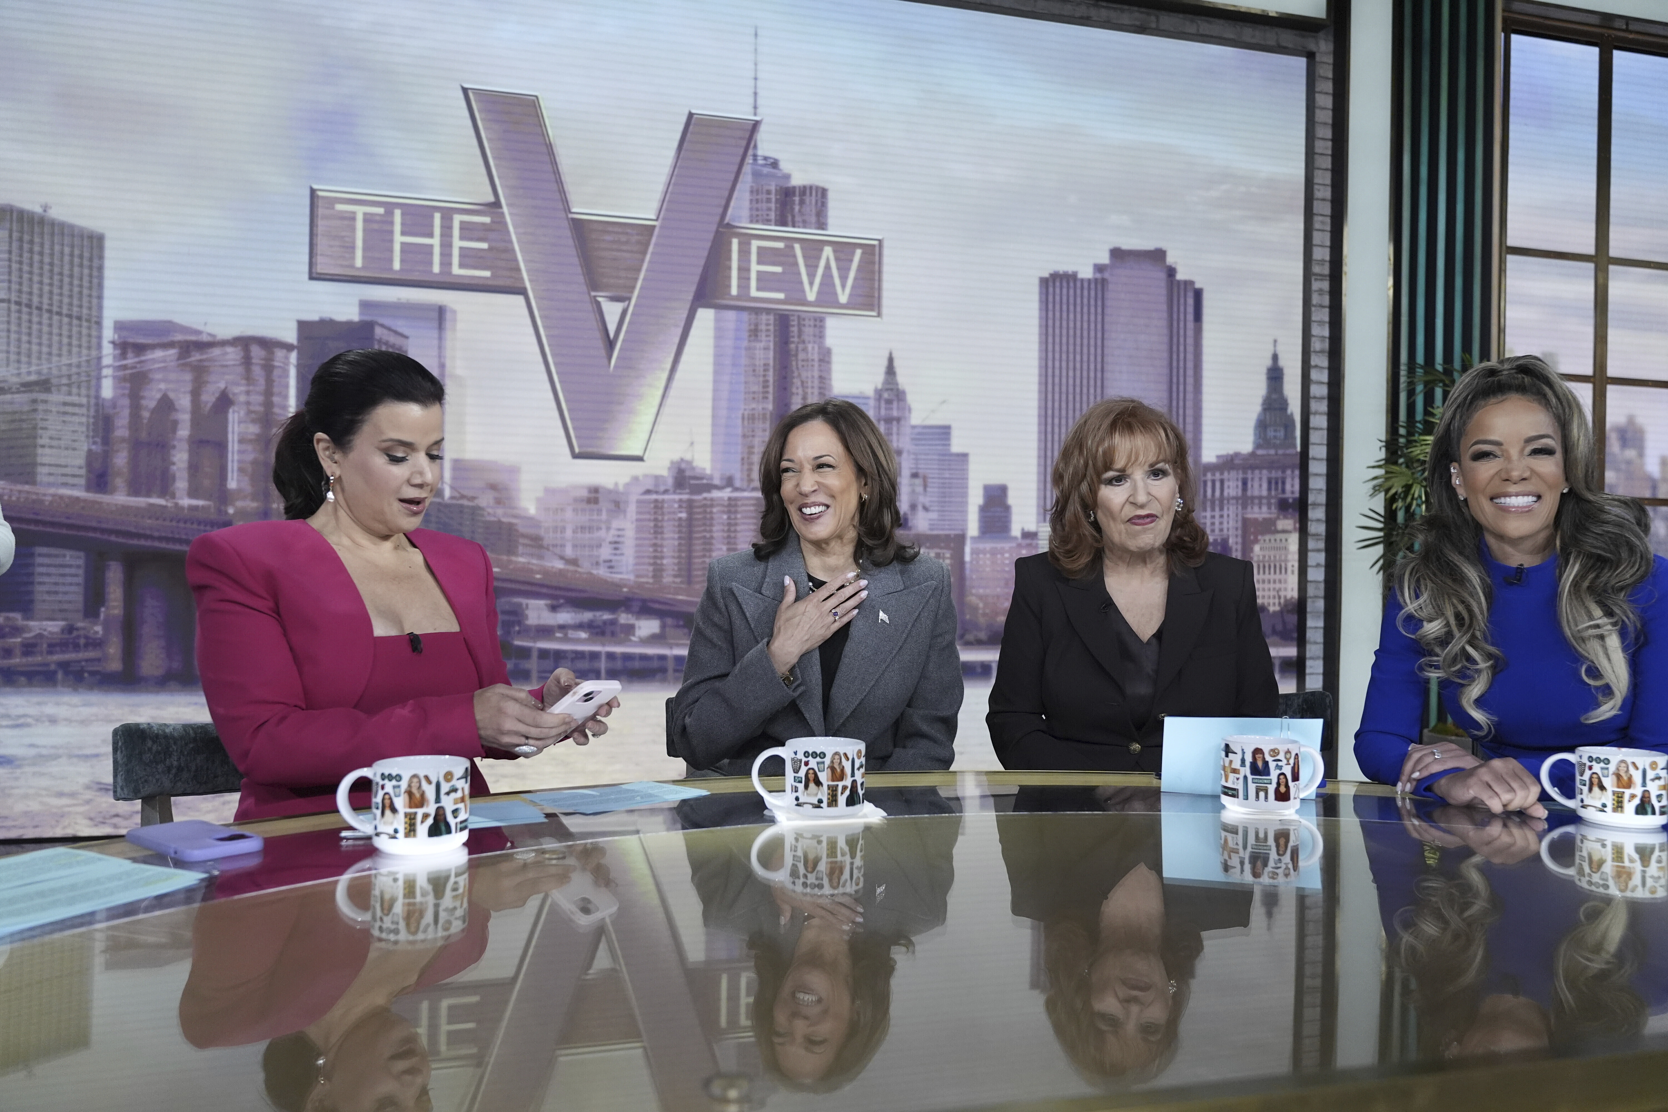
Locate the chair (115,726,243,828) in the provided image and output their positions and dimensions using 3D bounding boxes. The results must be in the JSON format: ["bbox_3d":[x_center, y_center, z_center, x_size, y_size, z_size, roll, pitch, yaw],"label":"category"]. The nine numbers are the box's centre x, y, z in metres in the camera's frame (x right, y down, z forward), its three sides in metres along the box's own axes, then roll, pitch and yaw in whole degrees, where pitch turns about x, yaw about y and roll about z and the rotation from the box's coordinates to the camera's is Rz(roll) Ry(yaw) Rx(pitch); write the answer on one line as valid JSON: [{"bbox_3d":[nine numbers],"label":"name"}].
[{"bbox_3d":[-0.652,0.642,1.636,0.561,0.836,0.510,-1,-2,43],"label":"chair"}]

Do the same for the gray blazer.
[{"bbox_3d":[-0.026,0.244,1.871,0.459,0.561,0.367,1,-2,6],"label":"gray blazer"}]

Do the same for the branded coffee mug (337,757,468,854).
[{"bbox_3d":[-0.414,0.237,1.154,0.127,0.079,0.089,1,-2,0],"label":"branded coffee mug"}]

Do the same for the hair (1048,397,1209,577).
[{"bbox_3d":[0.479,-0.097,1.972,0.255,0.296,0.250,1,-2,10],"label":"hair"}]

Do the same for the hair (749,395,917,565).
[{"bbox_3d":[0.001,-0.106,1.921,0.245,0.267,0.235,0,-2,23],"label":"hair"}]

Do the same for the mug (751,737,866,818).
[{"bbox_3d":[-0.028,0.244,1.341,0.127,0.079,0.089,1,-2,0],"label":"mug"}]

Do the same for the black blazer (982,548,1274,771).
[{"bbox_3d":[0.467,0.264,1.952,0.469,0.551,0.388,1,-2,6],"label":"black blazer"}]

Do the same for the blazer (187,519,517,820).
[{"bbox_3d":[-0.605,0.192,1.581,0.469,0.469,0.428,2,-2,-45],"label":"blazer"}]

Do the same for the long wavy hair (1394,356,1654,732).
[{"bbox_3d":[0.961,0.002,1.694,0.316,0.510,0.286,0,-2,25],"label":"long wavy hair"}]

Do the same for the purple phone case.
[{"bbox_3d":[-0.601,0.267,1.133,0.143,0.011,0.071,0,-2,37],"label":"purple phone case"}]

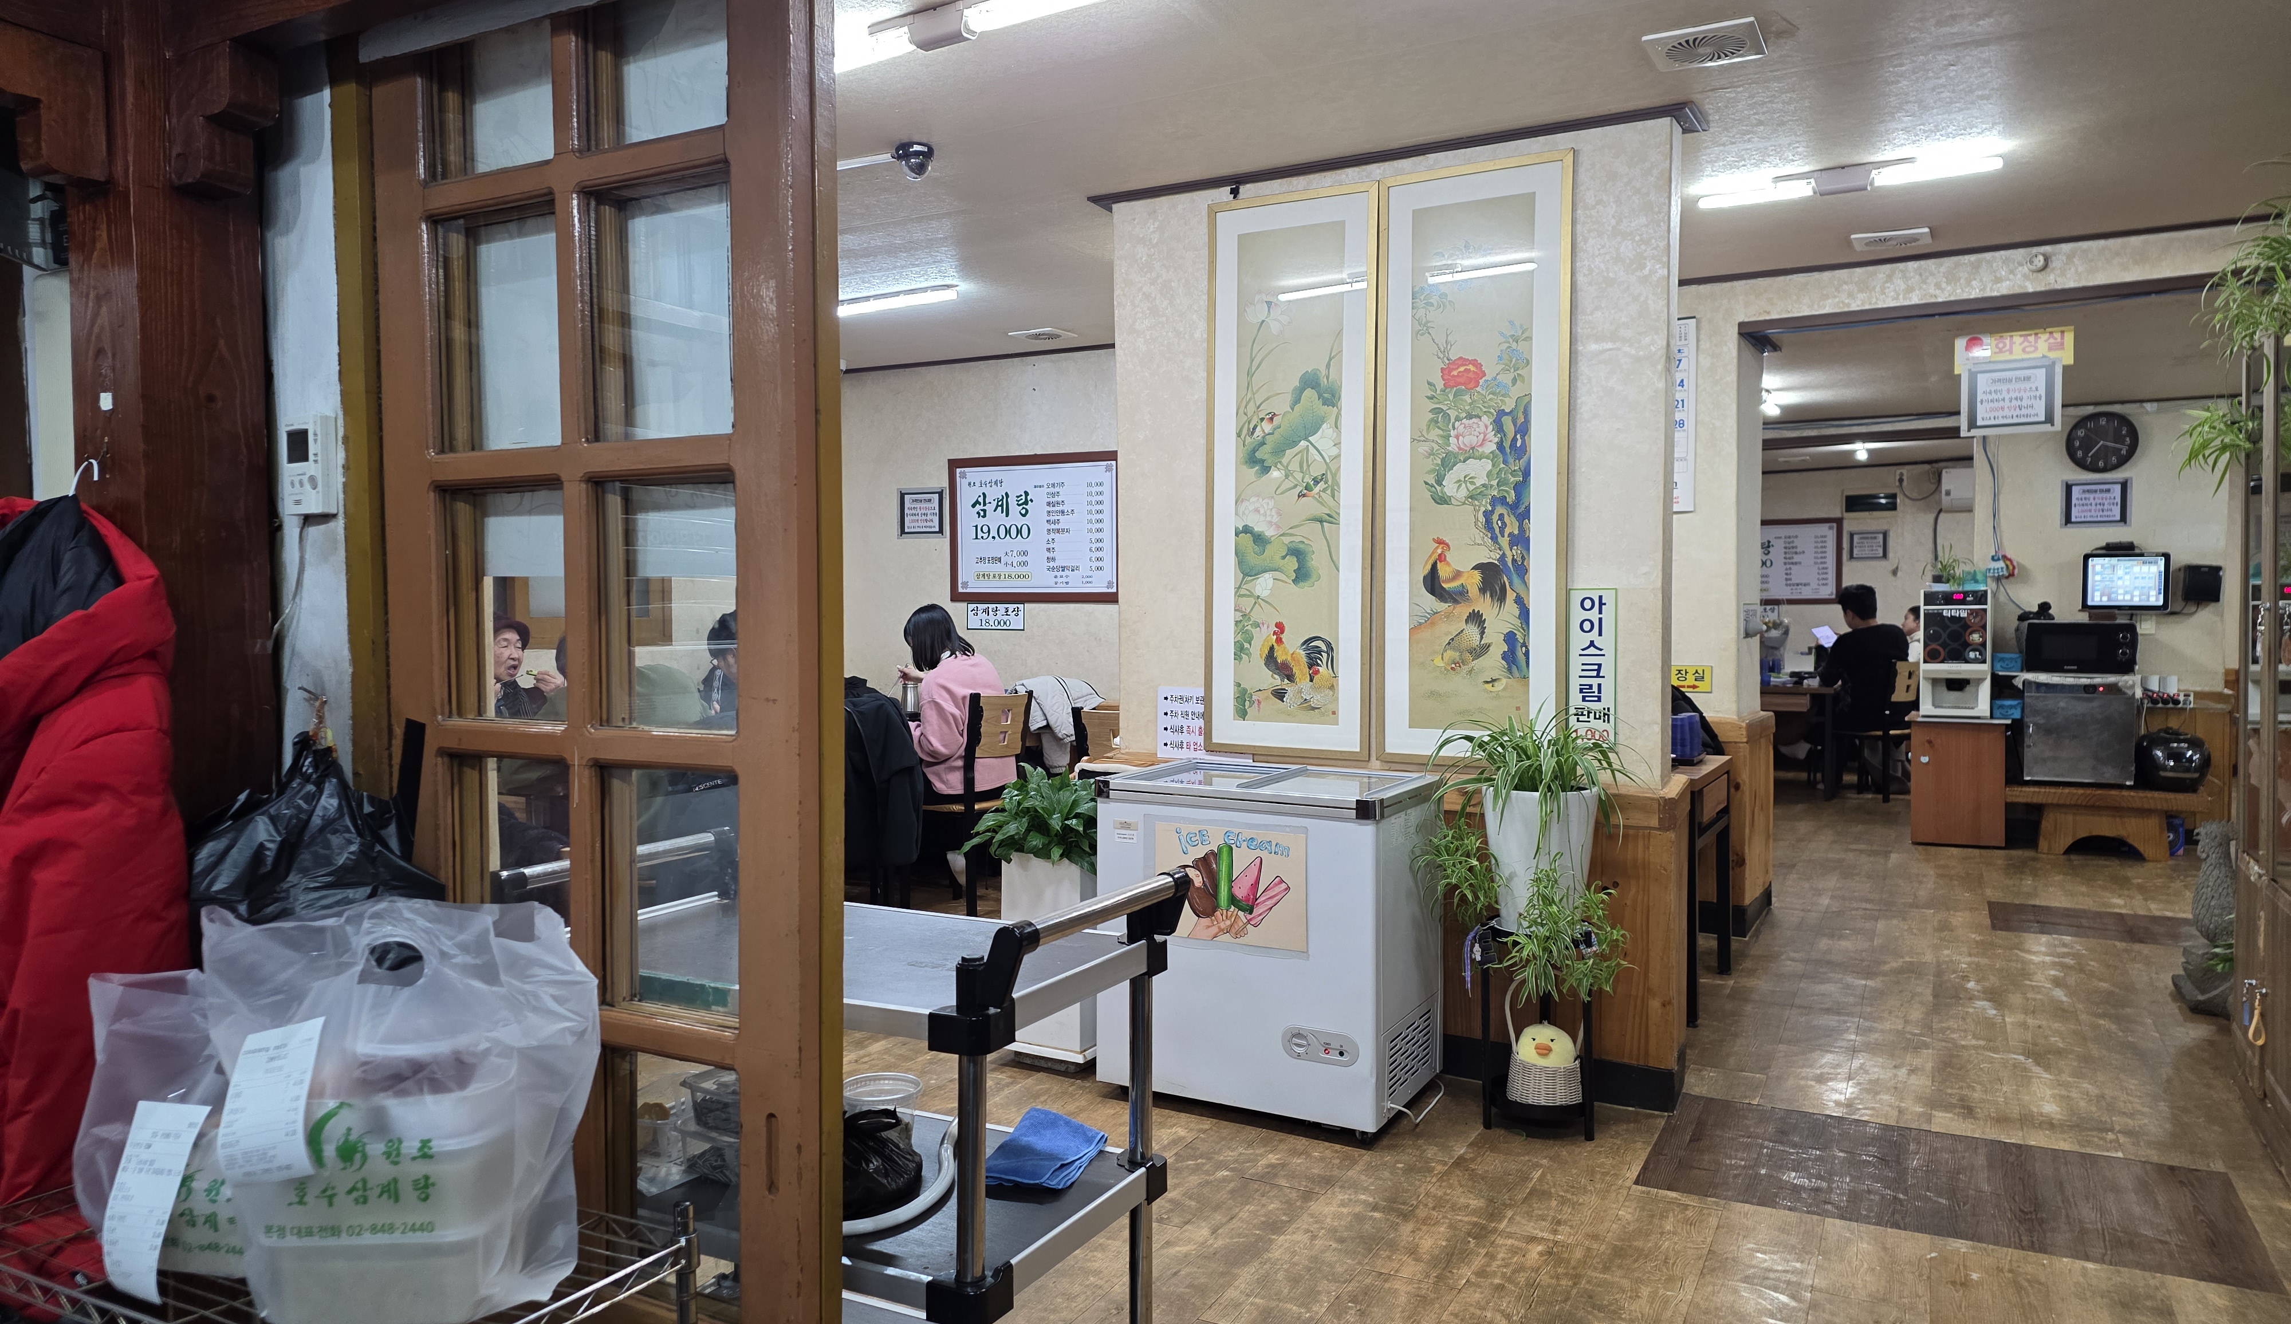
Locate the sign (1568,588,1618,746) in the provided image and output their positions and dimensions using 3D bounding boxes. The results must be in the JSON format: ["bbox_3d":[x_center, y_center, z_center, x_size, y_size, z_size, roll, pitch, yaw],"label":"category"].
[{"bbox_3d":[1.125,0.013,3.836,0.120,0.390,0.010,1,2,28],"label":"sign"}]

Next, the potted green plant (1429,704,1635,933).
[{"bbox_3d":[0.883,0.360,3.500,0.450,0.500,0.410,0,2,14],"label":"potted green plant"}]

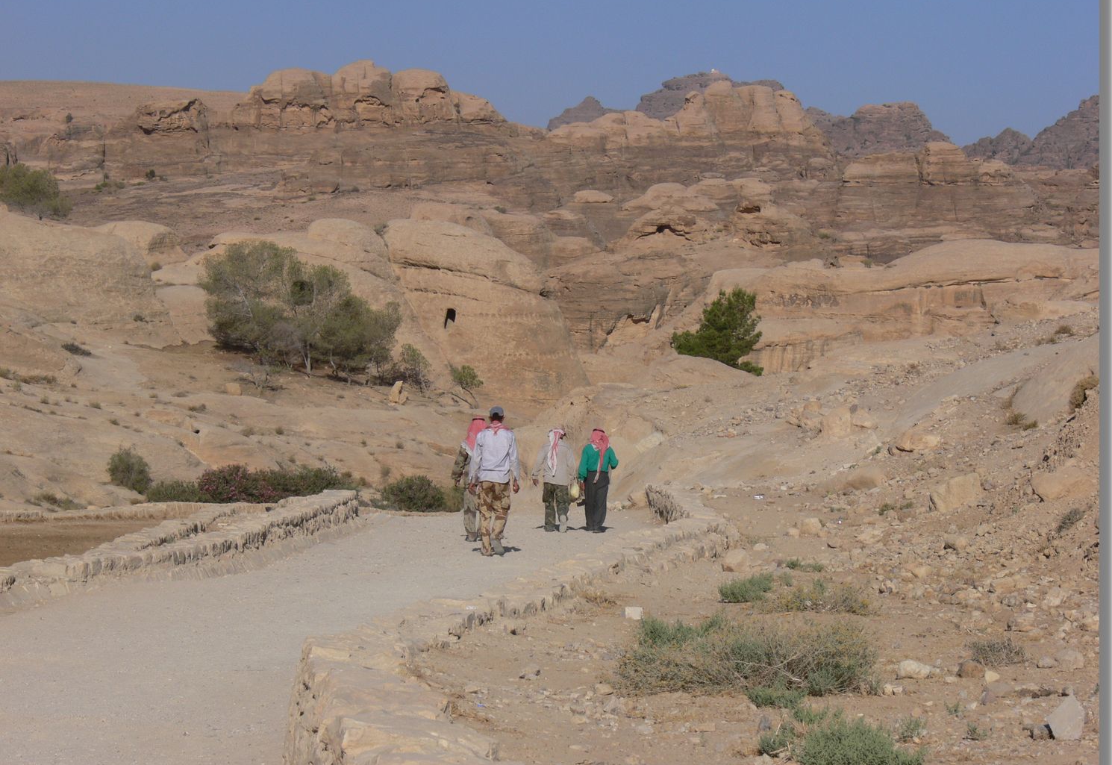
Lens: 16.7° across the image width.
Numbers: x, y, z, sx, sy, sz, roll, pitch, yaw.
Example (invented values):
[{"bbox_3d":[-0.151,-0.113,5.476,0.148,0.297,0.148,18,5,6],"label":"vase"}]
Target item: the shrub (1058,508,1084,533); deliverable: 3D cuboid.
[{"bbox_3d":[5.164,1.377,38.000,0.263,0.228,0.223,0,0,0],"label":"shrub"}]

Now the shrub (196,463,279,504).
[{"bbox_3d":[-7.971,2.600,95.000,2.101,1.138,1.576,0,0,0],"label":"shrub"}]

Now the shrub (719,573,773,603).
[{"bbox_3d":[1.392,1.504,27.800,0.404,0.207,0.323,0,0,0],"label":"shrub"}]

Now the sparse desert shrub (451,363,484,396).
[{"bbox_3d":[-3.632,-0.061,155.000,1.321,1.464,1.189,0,0,0],"label":"sparse desert shrub"}]

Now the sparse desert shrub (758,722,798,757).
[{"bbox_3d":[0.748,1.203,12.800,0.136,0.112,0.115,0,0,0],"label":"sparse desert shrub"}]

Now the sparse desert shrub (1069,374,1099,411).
[{"bbox_3d":[6.571,0.122,47.000,0.433,0.444,0.368,0,0,0],"label":"sparse desert shrub"}]

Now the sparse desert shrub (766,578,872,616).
[{"bbox_3d":[1.756,1.430,25.300,0.705,0.238,0.529,0,0,0],"label":"sparse desert shrub"}]

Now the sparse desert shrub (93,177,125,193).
[{"bbox_3d":[-38.866,-17.160,330.000,2.889,1.445,2.022,0,0,0],"label":"sparse desert shrub"}]

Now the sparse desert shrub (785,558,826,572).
[{"bbox_3d":[2.362,1.732,36.000,0.398,0.126,0.279,0,0,0],"label":"sparse desert shrub"}]

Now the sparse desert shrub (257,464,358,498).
[{"bbox_3d":[-6.340,2.610,97.000,2.570,1.028,1.542,0,0,0],"label":"sparse desert shrub"}]

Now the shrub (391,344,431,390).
[{"bbox_3d":[-6.014,-0.608,158.000,1.674,2.075,1.507,0,0,0],"label":"shrub"}]

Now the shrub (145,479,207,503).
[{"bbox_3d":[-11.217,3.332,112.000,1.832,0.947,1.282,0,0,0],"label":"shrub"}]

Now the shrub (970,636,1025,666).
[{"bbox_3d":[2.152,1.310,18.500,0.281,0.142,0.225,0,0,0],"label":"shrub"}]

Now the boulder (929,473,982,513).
[{"bbox_3d":[5.052,1.391,48.000,0.664,0.483,0.564,0,0,0],"label":"boulder"}]

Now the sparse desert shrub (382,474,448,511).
[{"bbox_3d":[-3.438,2.709,92.000,1.568,0.975,1.333,0,0,0],"label":"sparse desert shrub"}]

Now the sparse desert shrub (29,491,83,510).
[{"bbox_3d":[-15.819,3.741,120.000,1.659,0.604,1.161,0,0,0],"label":"sparse desert shrub"}]

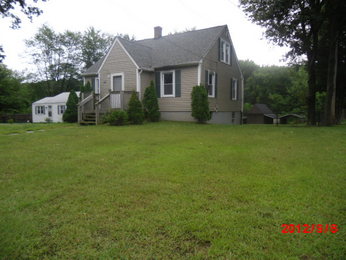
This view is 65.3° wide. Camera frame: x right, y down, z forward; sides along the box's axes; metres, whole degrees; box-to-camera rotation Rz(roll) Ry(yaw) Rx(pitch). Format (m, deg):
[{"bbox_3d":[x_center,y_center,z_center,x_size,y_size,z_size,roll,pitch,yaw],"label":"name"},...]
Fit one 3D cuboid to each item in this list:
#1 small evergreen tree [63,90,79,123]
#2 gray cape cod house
[{"bbox_3d":[-6.986,-1.613,18.700,1.280,2.230,1.280,2,4,30],"label":"small evergreen tree"},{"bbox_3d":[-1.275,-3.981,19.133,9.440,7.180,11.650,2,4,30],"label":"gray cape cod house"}]

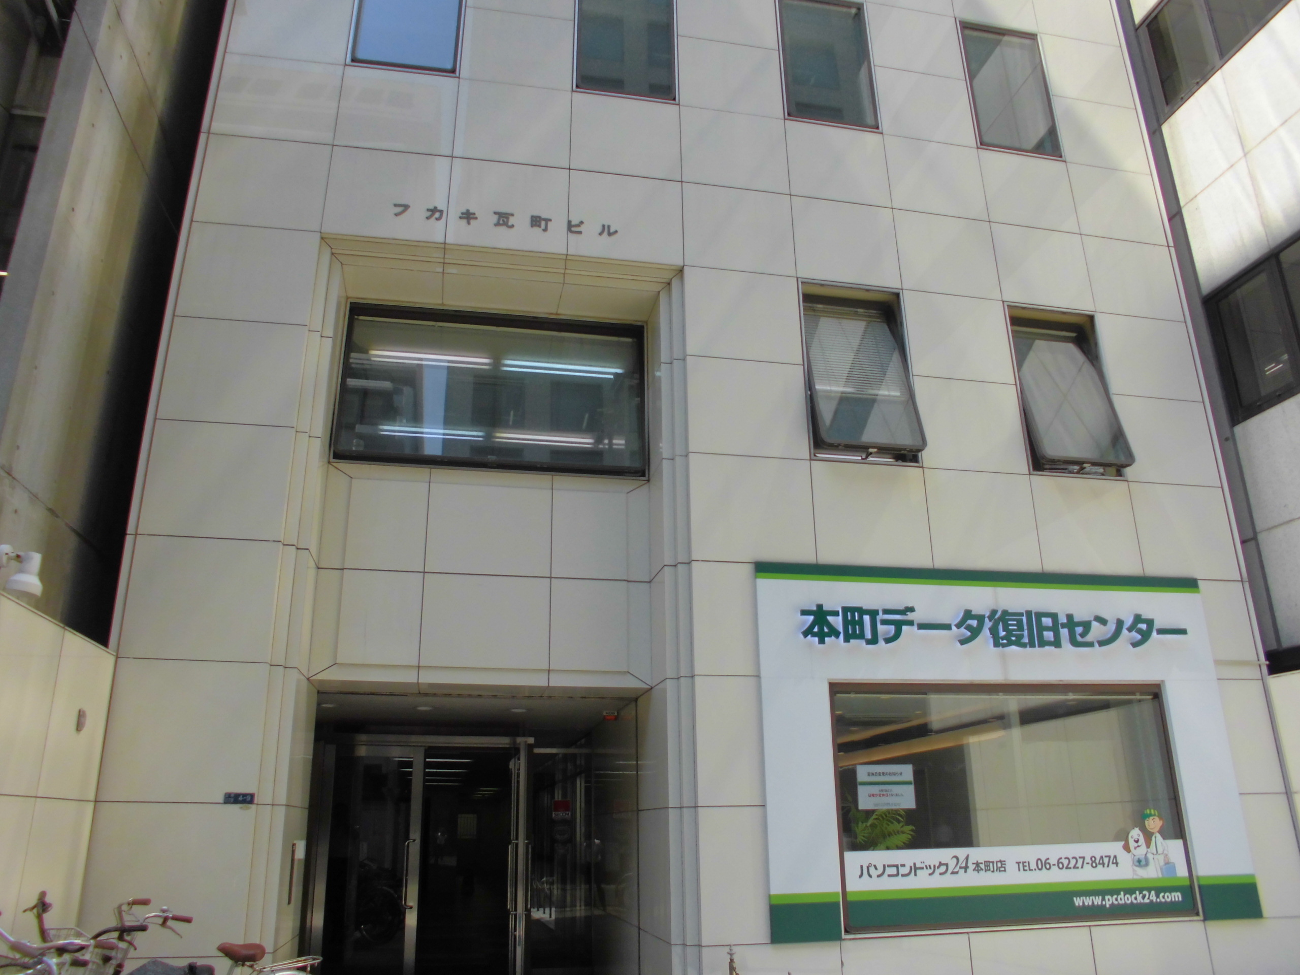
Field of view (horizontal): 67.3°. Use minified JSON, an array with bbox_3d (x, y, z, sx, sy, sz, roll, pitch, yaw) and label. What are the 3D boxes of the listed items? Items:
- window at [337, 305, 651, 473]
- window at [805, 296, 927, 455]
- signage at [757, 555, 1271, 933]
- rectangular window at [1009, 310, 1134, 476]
[{"bbox_3d":[-1.256,-0.798,8.040,2.500,1.412,0.119,3,-20,-11],"label":"window"},{"bbox_3d":[1.684,-0.926,7.897,0.915,1.512,0.245,3,-20,-11],"label":"window"},{"bbox_3d":[2.640,1.859,7.049,3.826,2.579,0.066,3,-20,-11],"label":"signage"},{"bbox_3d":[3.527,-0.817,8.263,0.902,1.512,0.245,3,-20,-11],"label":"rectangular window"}]

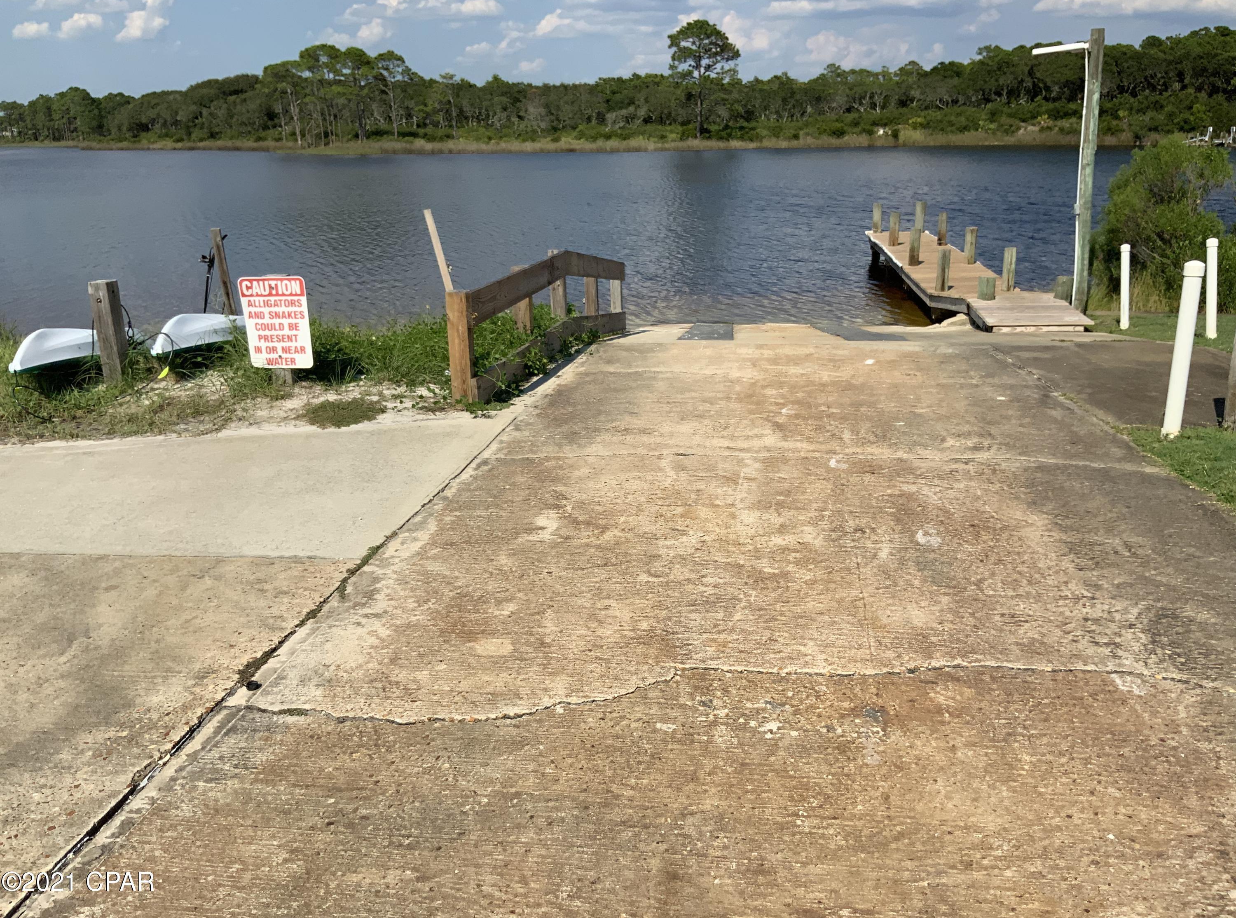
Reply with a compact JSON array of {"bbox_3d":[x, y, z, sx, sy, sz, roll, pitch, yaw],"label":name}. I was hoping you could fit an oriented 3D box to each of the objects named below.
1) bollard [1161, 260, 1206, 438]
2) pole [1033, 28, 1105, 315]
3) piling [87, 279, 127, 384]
[{"bbox_3d":[3.222,-0.618,5.907,0.100,1.010,0.100,-2,18,0],"label":"bollard"},{"bbox_3d":[5.344,-3.359,12.547,0.820,3.380,0.160,2,19,20],"label":"pole"},{"bbox_3d":[-3.746,-0.934,7.659,0.140,0.755,0.140,1,18,5],"label":"piling"}]

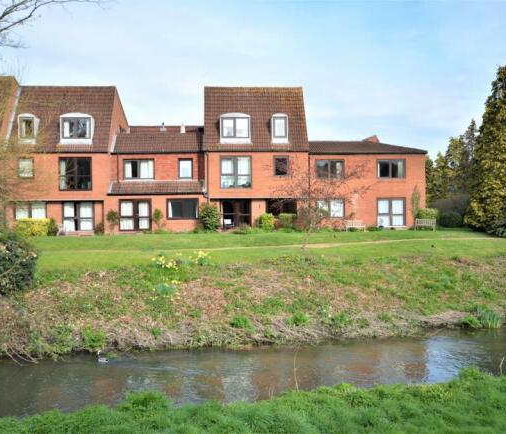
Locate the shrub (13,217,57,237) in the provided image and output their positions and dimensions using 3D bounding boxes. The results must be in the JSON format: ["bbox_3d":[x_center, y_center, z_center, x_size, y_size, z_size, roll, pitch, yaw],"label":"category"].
[{"bbox_3d":[-13.282,0.641,33.300,2.650,1.100,1.200,0,1,0],"label":"shrub"}]

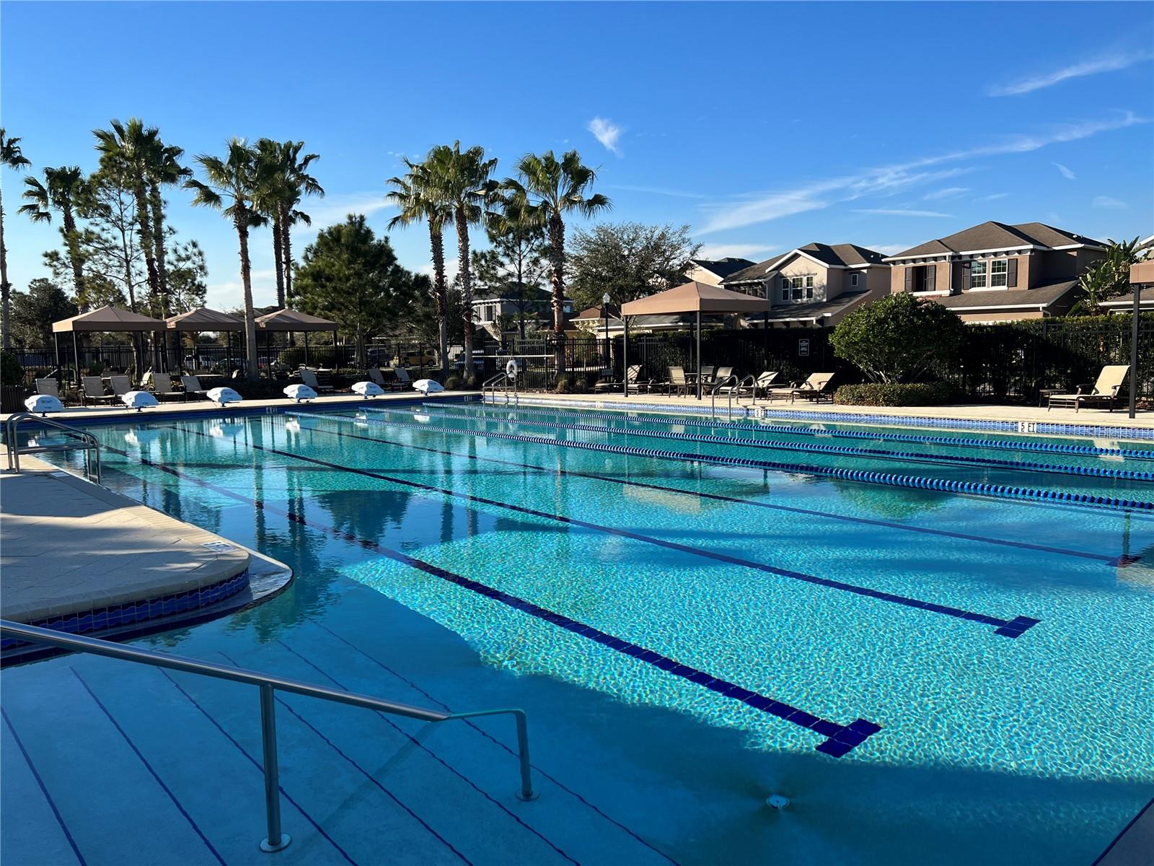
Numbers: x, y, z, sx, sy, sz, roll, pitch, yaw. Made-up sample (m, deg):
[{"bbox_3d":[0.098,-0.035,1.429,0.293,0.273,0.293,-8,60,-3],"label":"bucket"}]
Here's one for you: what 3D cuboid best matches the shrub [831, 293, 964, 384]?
[{"bbox_3d":[7.721,-2.096,20.872,2.700,2.533,2.900,-6,7,-40],"label":"shrub"}]

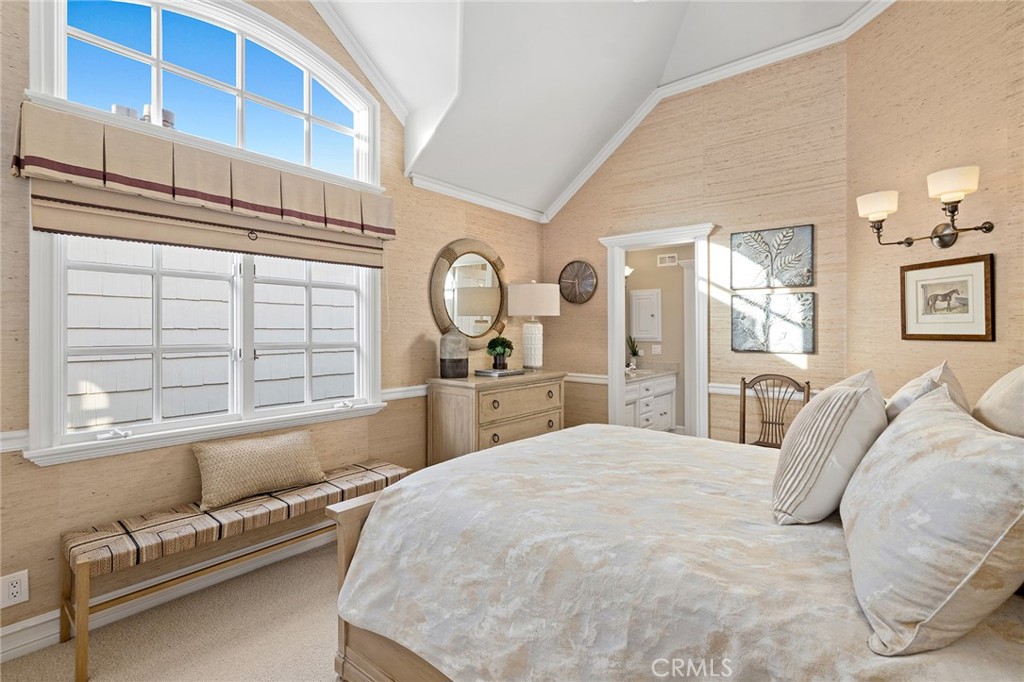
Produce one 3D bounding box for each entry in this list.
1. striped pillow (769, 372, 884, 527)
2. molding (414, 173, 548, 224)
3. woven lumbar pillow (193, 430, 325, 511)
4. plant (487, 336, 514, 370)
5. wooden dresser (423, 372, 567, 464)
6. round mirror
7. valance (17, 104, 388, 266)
[{"bbox_3d":[0.968,0.306,1.391,0.190,0.460,0.480,32,21,36],"label":"striped pillow"},{"bbox_3d":[-0.194,-1.161,3.795,0.060,0.075,1.550,0,1,41],"label":"molding"},{"bbox_3d":[-1.308,0.645,2.405,0.130,0.320,0.600,-28,-17,38],"label":"woven lumbar pillow"},{"bbox_3d":[-0.095,0.100,3.698,0.215,0.270,0.215,0,1,0],"label":"plant"},{"bbox_3d":[-0.083,0.748,3.541,0.530,0.955,1.060,0,1,41],"label":"wooden dresser"},{"bbox_3d":[-0.322,-0.368,3.663,0.050,0.890,0.880,0,1,41],"label":"round mirror"},{"bbox_3d":[-1.373,-0.690,2.397,0.130,0.475,1.690,0,1,41],"label":"valance"}]

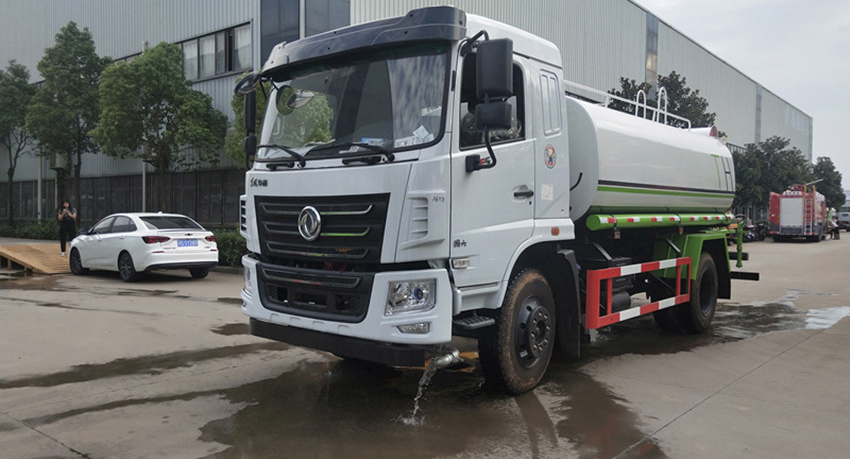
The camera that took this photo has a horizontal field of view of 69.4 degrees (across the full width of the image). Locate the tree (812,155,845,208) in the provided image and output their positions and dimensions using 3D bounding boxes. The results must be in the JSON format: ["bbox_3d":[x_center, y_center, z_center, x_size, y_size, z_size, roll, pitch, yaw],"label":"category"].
[{"bbox_3d":[40.000,-3.557,61.099,4.200,7.600,4.200,1,2,33],"label":"tree"}]

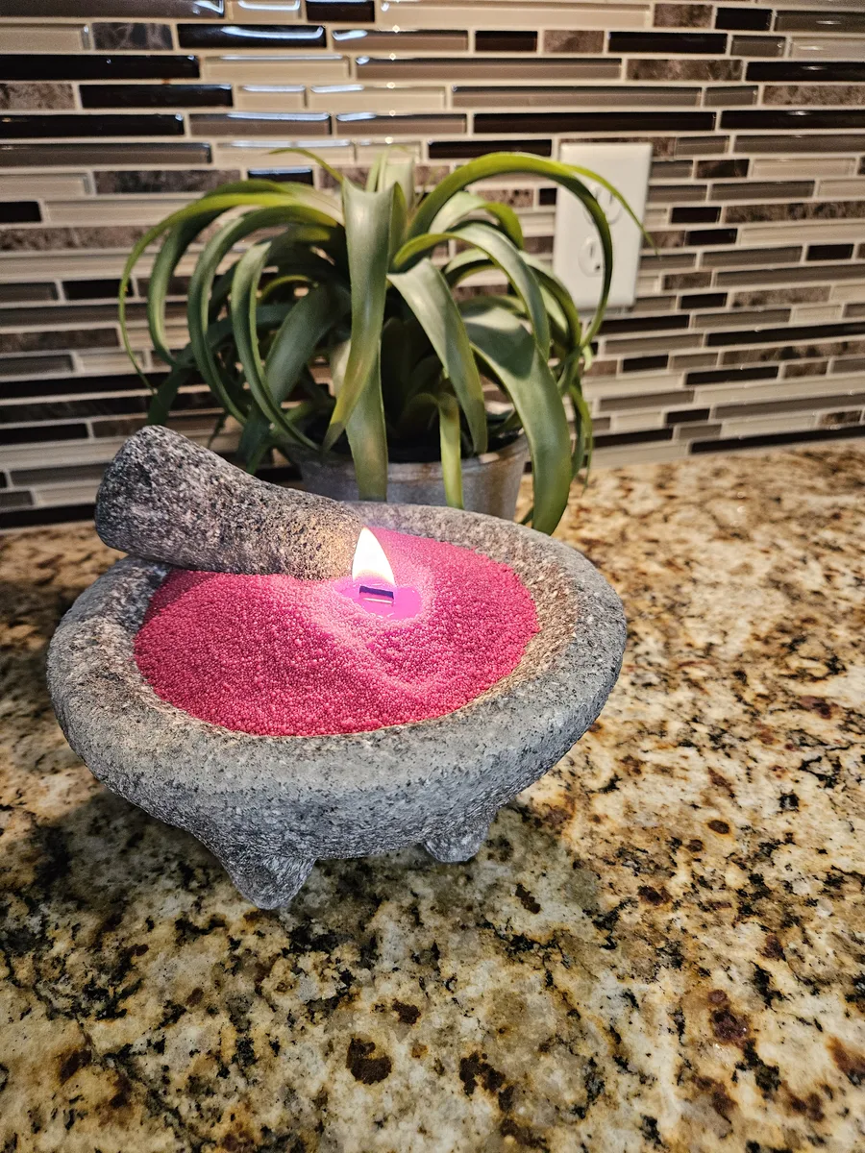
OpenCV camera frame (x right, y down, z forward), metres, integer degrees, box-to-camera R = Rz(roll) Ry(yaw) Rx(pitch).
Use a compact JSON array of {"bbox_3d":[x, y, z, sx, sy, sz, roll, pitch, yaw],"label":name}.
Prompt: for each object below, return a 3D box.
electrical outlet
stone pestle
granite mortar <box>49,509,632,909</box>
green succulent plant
[{"bbox_3d":[0.127,-0.260,0.577,0.070,0.114,0.008,-7,31,-11],"label":"electrical outlet"},{"bbox_3d":[-0.076,-0.023,0.293,0.104,0.046,0.046,11,0,-7],"label":"stone pestle"},{"bbox_3d":[-0.031,0.057,0.298,0.196,0.120,0.194,-7,31,-11],"label":"granite mortar"},{"bbox_3d":[-0.020,-0.103,0.442,0.272,0.252,0.245,-7,31,-11],"label":"green succulent plant"}]

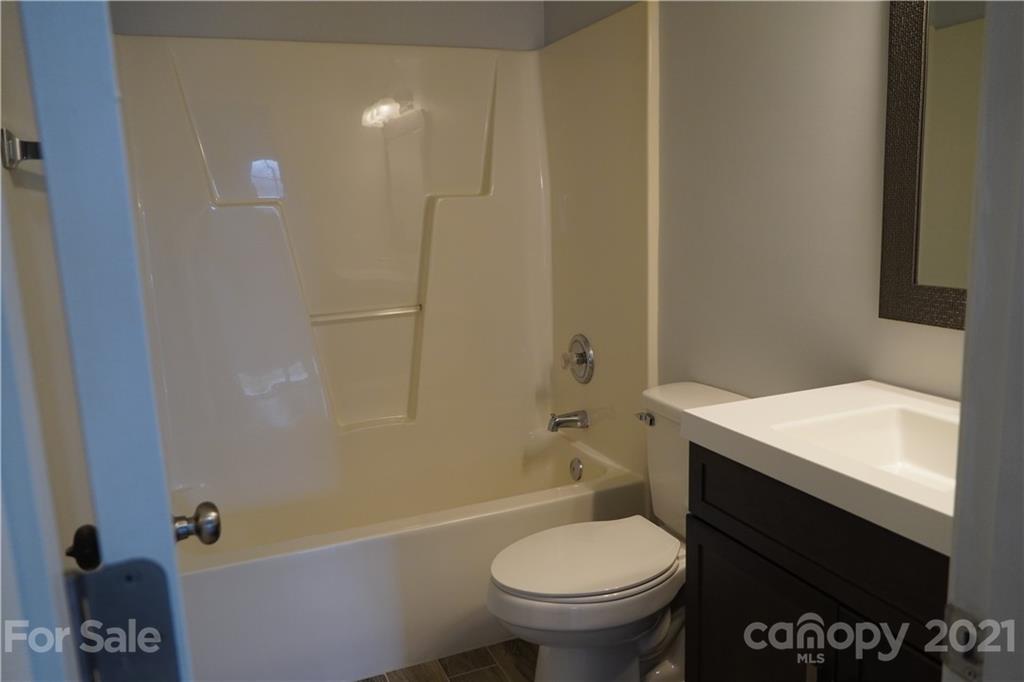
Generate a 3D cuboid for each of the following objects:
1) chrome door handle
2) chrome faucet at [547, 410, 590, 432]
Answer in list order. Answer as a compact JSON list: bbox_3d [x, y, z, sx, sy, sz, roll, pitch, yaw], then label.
[{"bbox_3d":[-0.396,0.229,0.952,0.062,0.059,0.059,-7,11,-25],"label":"chrome door handle"},{"bbox_3d":[0.202,0.289,2.756,0.143,0.072,0.057,-7,11,-22],"label":"chrome faucet"}]

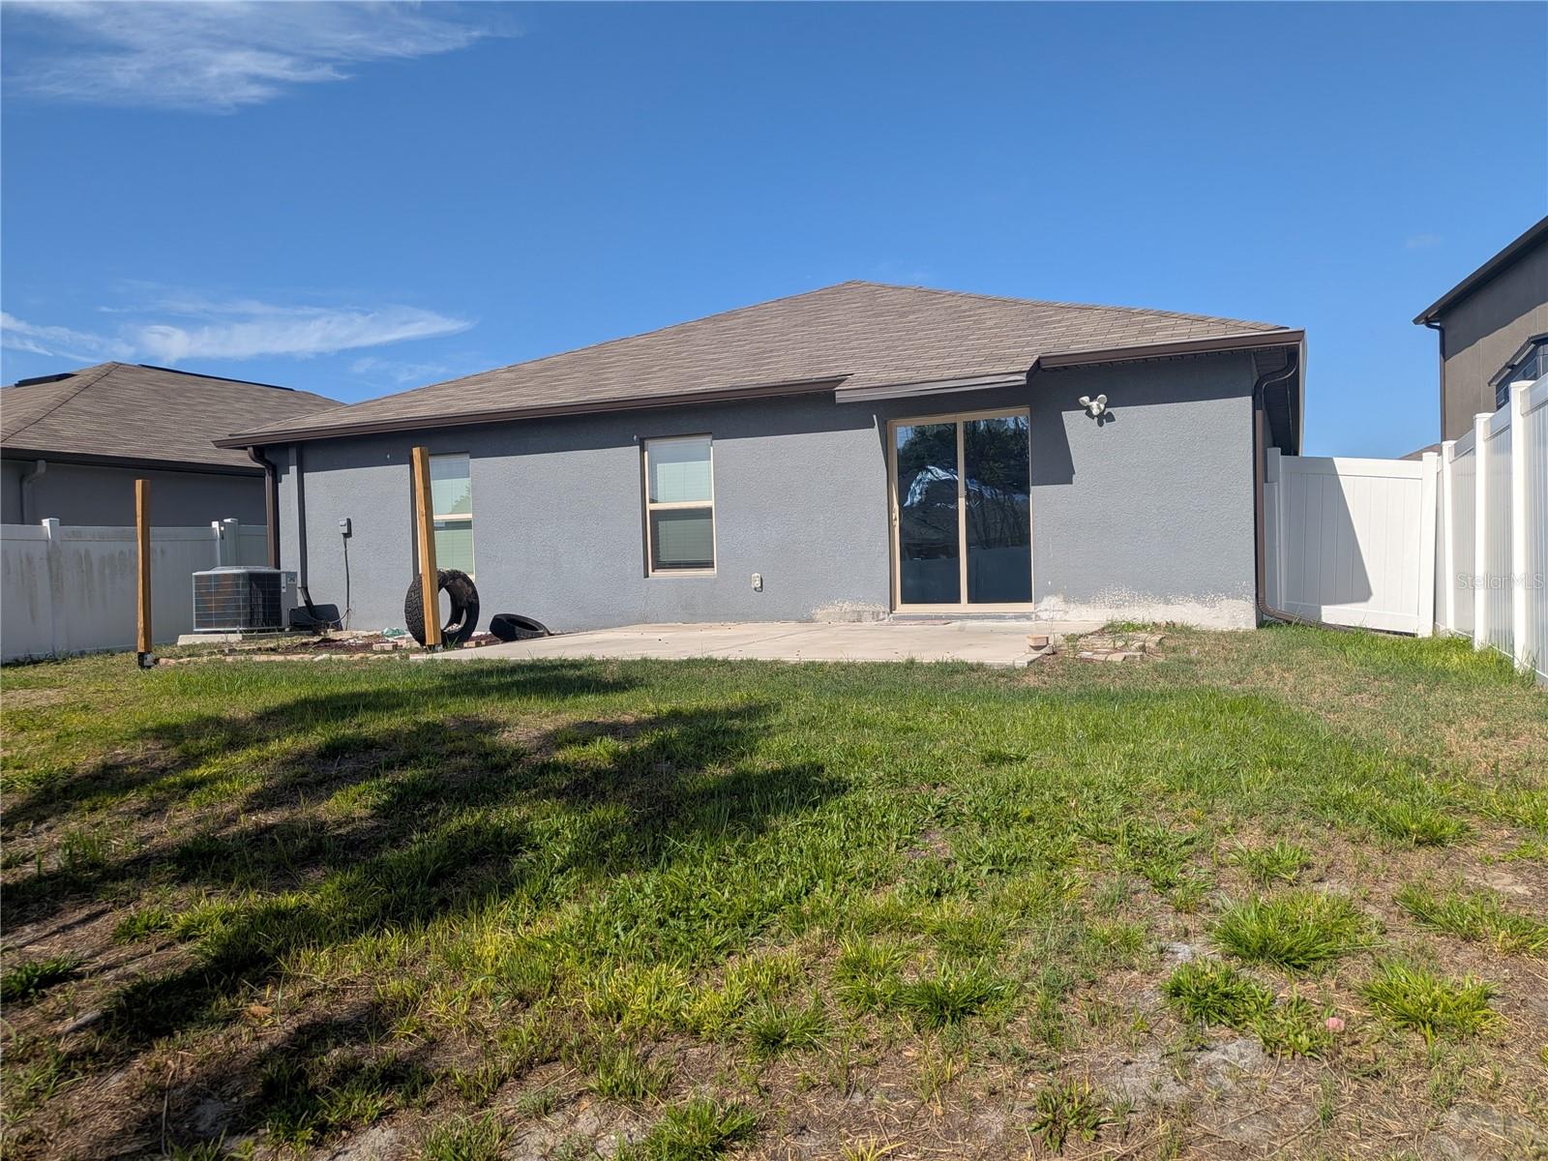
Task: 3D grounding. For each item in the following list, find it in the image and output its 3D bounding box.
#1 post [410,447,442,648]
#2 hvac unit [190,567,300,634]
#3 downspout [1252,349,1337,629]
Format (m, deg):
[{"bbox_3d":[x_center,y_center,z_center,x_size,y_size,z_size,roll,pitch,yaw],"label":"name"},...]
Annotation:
[{"bbox_3d":[-3.034,-0.297,9.400,0.092,1.760,0.092,-4,0,26],"label":"post"},{"bbox_3d":[-6.621,0.236,13.532,0.830,0.760,0.830,-1,1,20],"label":"hvac unit"},{"bbox_3d":[4.570,-0.798,9.410,0.640,2.470,0.130,-1,1,26],"label":"downspout"}]

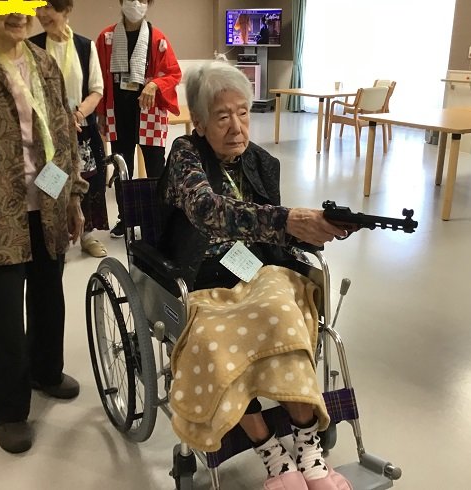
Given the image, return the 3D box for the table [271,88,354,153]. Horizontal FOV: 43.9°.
[{"bbox_3d":[1.173,-1.666,7.715,1.050,0.700,1.030,-12,22,-32],"label":"table"}]

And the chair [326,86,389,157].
[{"bbox_3d":[1.521,-1.538,7.213,0.530,0.780,0.560,-13,22,-32],"label":"chair"}]

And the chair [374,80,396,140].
[{"bbox_3d":[1.866,-1.901,8.277,0.560,0.780,0.530,-7,20,-19],"label":"chair"}]

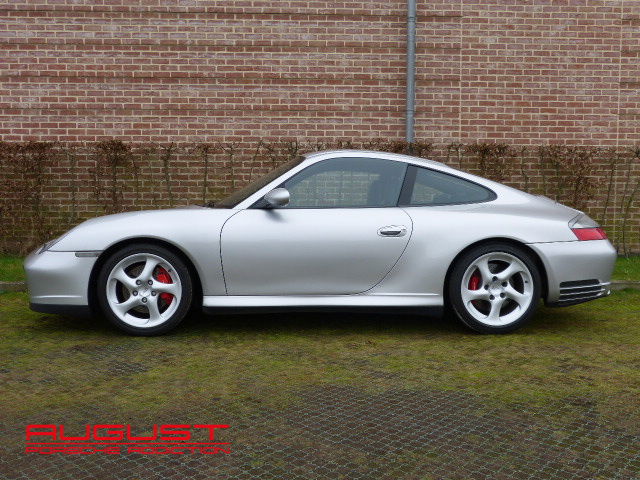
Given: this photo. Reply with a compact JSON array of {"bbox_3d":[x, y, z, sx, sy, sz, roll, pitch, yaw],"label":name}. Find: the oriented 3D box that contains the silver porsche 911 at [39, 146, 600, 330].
[{"bbox_3d":[0.000,-0.045,5.413,4.435,1.290,1.840,0,3,-5],"label":"silver porsche 911"}]

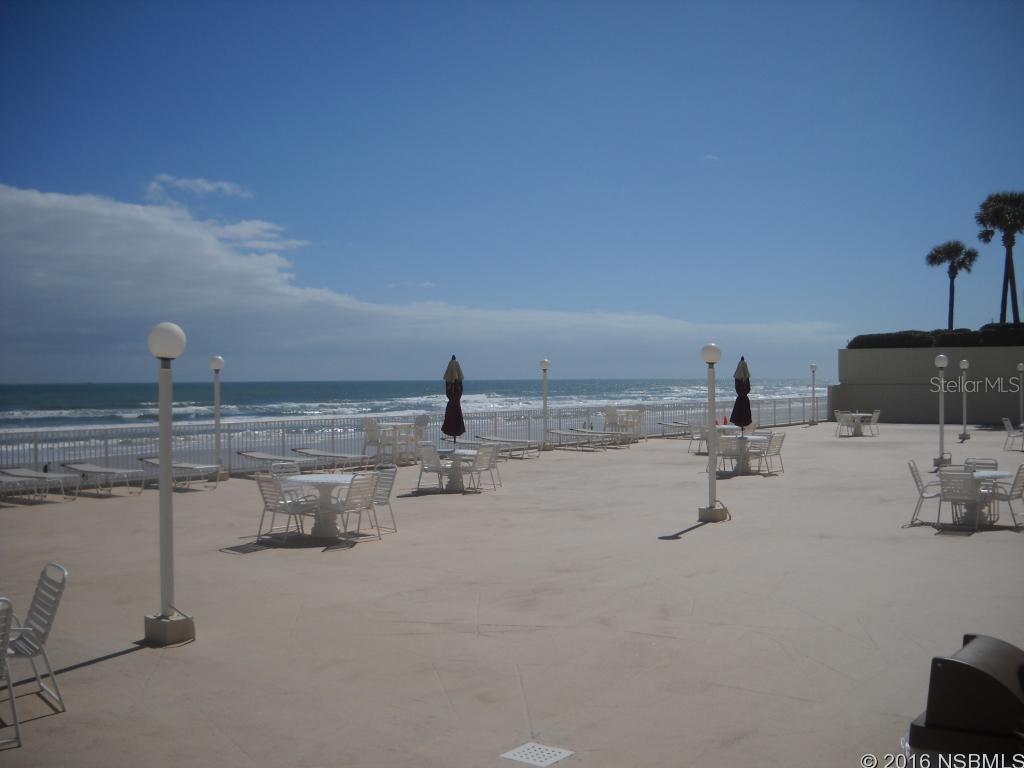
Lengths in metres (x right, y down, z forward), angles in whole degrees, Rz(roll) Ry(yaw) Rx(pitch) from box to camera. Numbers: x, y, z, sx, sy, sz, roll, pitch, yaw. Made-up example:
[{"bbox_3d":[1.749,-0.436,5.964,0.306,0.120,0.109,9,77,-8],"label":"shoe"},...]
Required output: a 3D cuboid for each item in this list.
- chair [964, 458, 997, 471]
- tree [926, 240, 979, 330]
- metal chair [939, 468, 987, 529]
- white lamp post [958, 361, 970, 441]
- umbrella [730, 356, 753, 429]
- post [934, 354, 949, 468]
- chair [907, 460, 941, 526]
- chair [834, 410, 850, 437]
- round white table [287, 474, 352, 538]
[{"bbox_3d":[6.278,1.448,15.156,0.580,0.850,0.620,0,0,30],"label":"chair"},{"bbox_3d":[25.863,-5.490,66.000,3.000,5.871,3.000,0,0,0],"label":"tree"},{"bbox_3d":[6.067,1.517,15.256,0.560,0.860,0.620,0,0,27],"label":"metal chair"},{"bbox_3d":[14.268,0.497,35.427,0.330,2.520,0.330,0,0,38],"label":"white lamp post"},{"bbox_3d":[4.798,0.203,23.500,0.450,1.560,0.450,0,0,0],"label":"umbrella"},{"bbox_3d":[9.695,0.606,25.339,0.330,2.520,0.330,0,0,38],"label":"post"},{"bbox_3d":[5.696,1.453,15.193,0.620,0.850,0.580,0,0,26],"label":"chair"},{"bbox_3d":[11.036,1.297,37.165,0.620,0.850,0.580,0,0,-3],"label":"chair"},{"bbox_3d":[-2.438,1.613,14.717,1.050,0.735,1.050,0,0,-9],"label":"round white table"}]

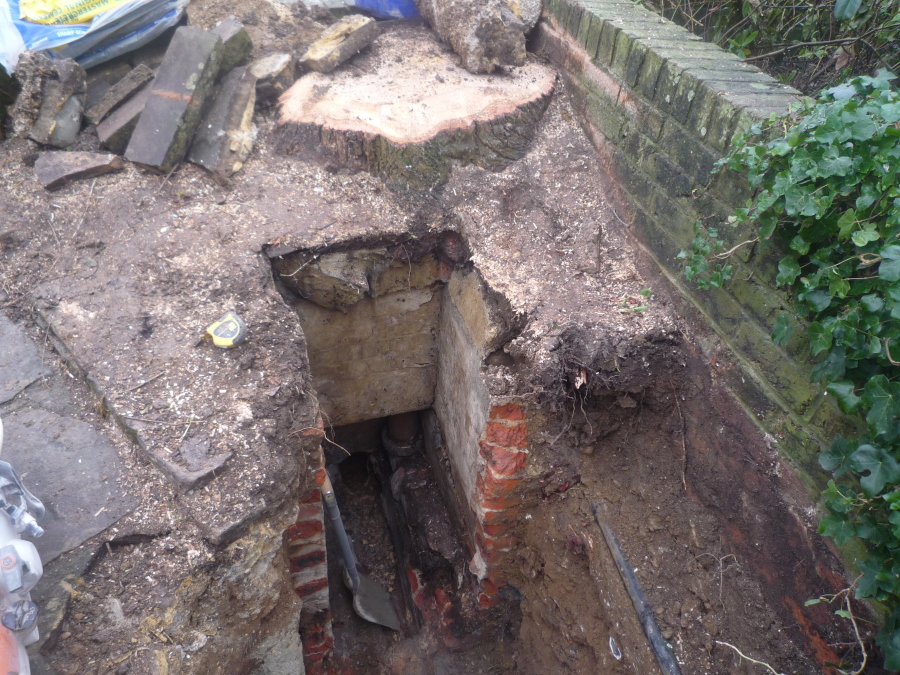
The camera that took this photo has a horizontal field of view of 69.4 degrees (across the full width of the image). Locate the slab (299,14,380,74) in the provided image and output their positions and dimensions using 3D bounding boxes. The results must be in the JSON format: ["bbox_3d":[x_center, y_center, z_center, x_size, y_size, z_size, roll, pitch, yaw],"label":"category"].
[{"bbox_3d":[-0.323,-0.866,1.917,0.090,0.052,0.420,11,40,6],"label":"slab"}]

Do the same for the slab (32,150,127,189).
[{"bbox_3d":[-0.917,-0.414,1.609,0.178,0.030,0.155,-3,44,-12],"label":"slab"}]

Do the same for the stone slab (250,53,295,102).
[{"bbox_3d":[-0.514,-0.754,1.881,0.072,0.080,0.180,9,39,3],"label":"stone slab"}]

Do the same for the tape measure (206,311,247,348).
[{"bbox_3d":[-0.438,-0.015,1.278,0.064,0.036,0.066,19,41,15],"label":"tape measure"}]

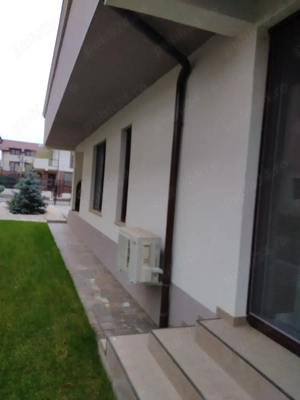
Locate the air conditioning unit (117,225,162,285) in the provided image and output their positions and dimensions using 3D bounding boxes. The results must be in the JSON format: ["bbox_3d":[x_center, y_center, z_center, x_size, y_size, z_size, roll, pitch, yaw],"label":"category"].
[{"bbox_3d":[-0.174,0.707,3.922,0.280,0.550,0.790,3,2,-25],"label":"air conditioning unit"}]

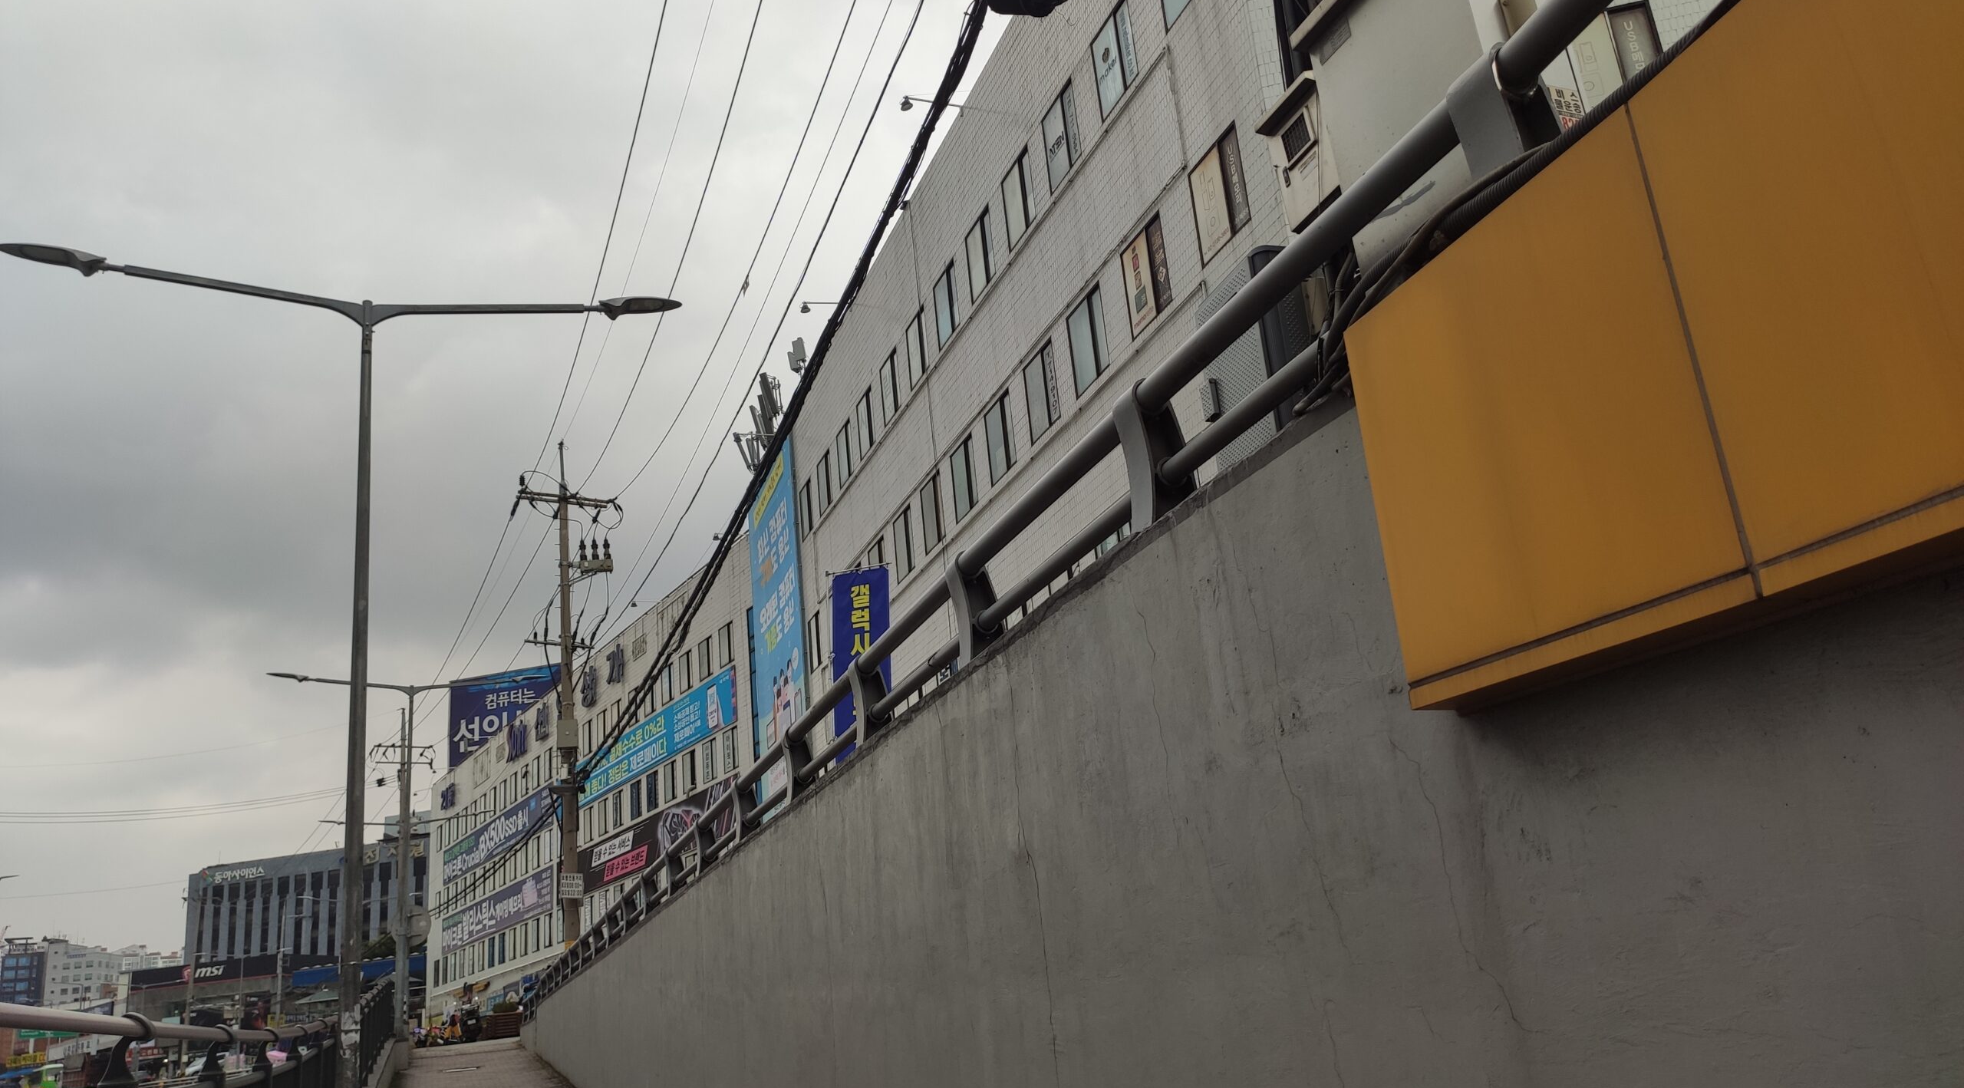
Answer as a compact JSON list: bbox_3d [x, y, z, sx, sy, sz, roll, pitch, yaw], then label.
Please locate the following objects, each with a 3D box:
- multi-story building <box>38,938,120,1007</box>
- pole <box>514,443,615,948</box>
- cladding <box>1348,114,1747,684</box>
[{"bbox_3d":[-215.339,107.386,358.409,16.169,21.000,13.000,-10,-17,11],"label":"multi-story building"},{"bbox_3d":[-10.258,4.304,36.811,2.550,14.650,1.000,4,-20,-30],"label":"pole"},{"bbox_3d":[0.926,-0.198,2.501,0.080,0.722,0.794,0,-18,-19],"label":"cladding"}]

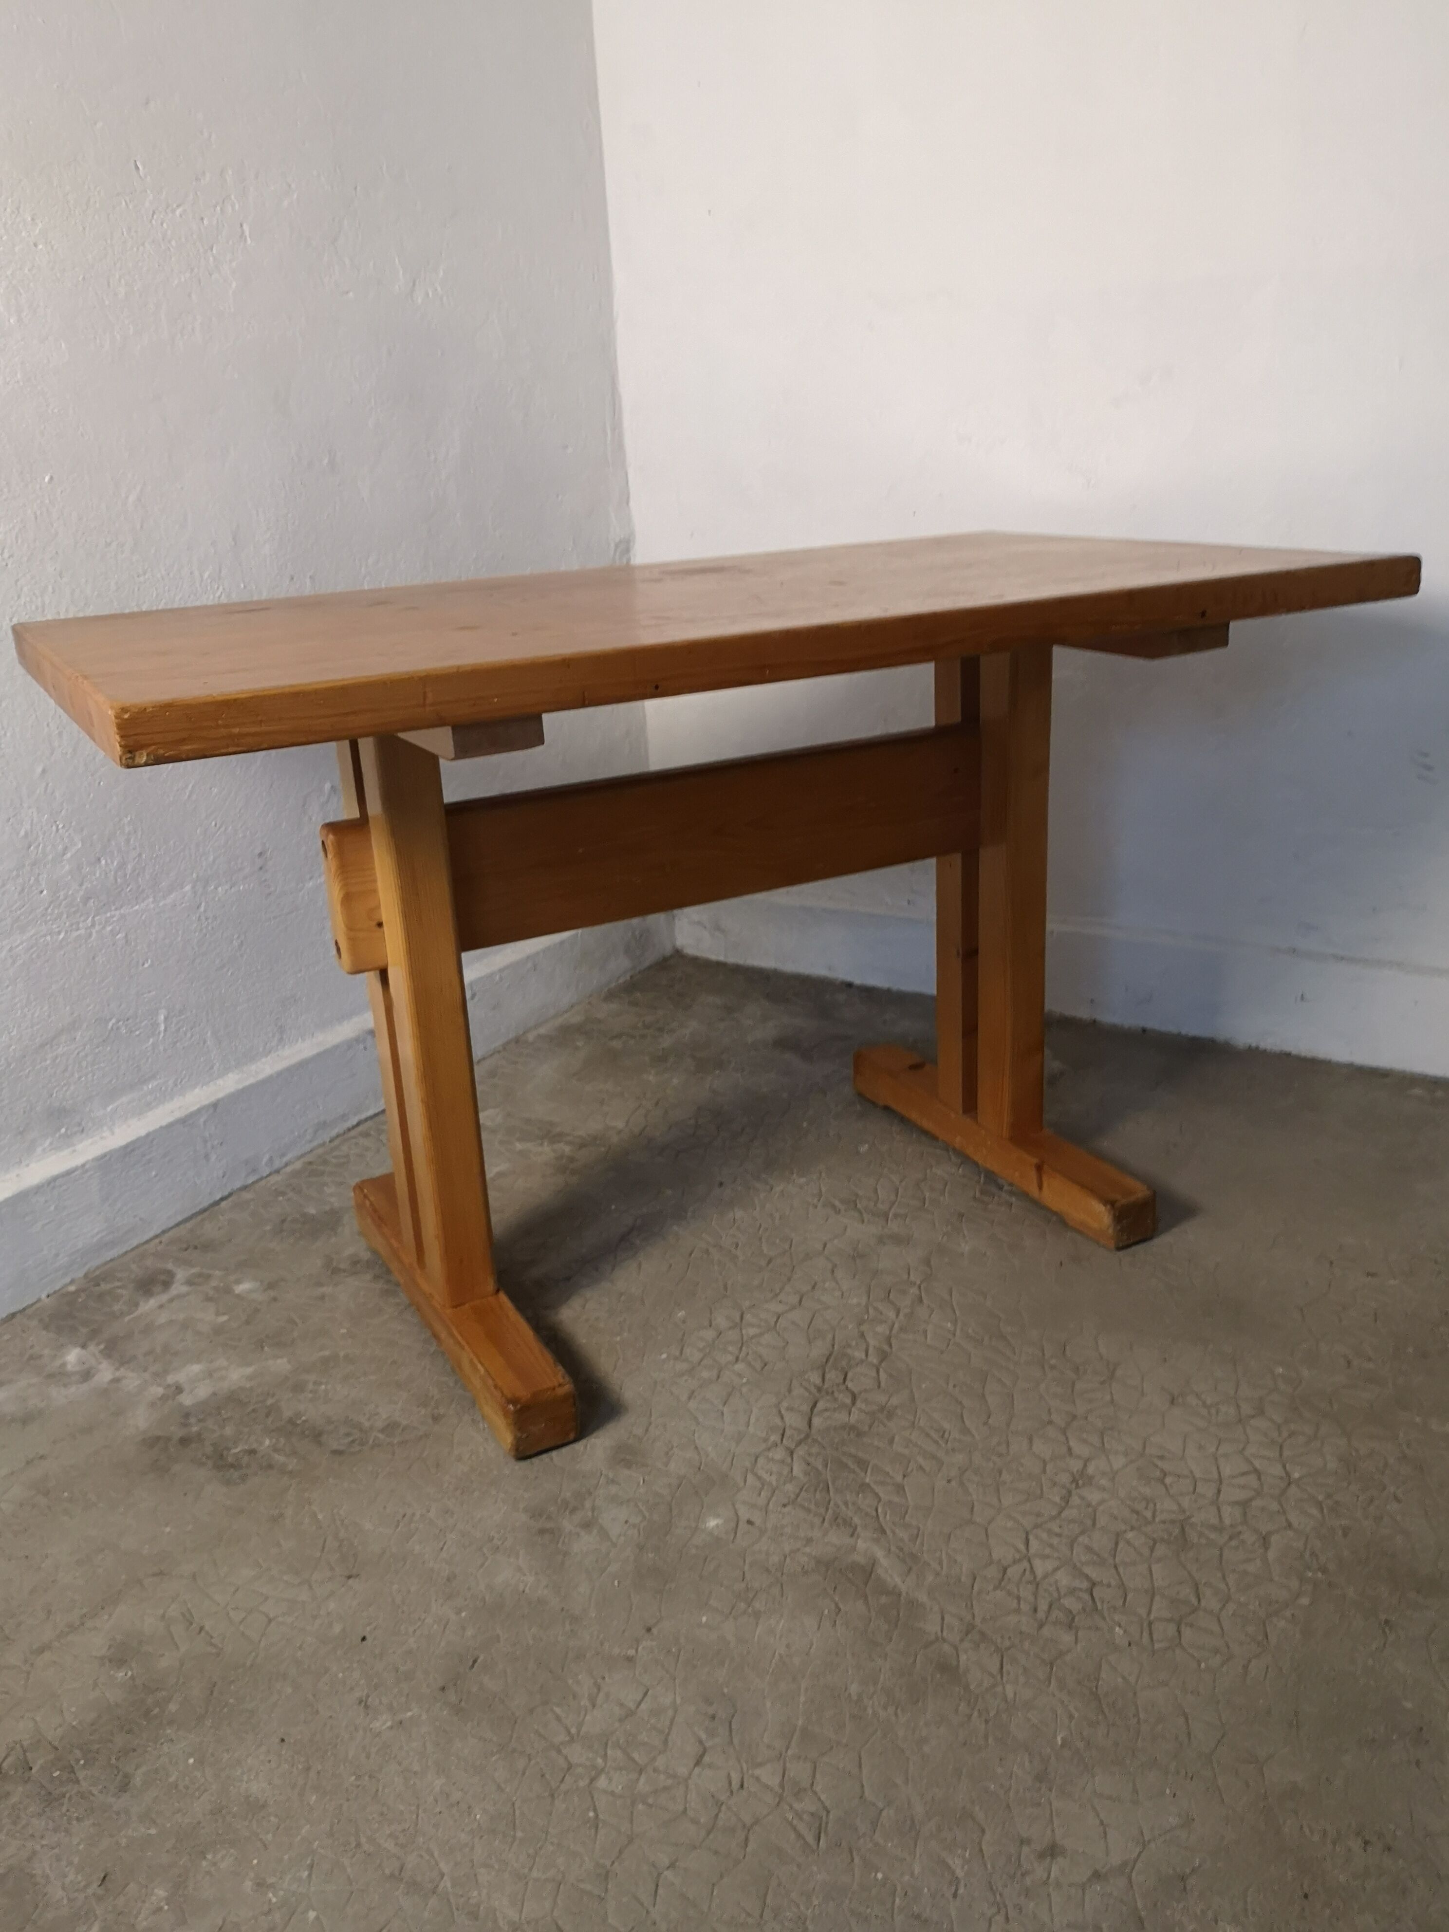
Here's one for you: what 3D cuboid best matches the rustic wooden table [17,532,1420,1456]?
[{"bbox_3d":[0.004,-0.034,1.645,1.240,0.730,0.690,-13,21,-26],"label":"rustic wooden table"}]

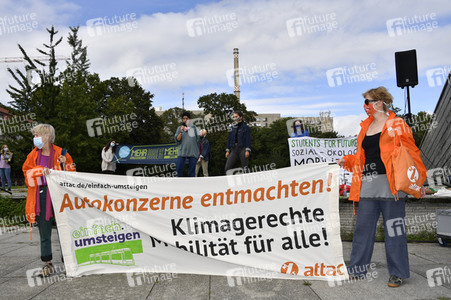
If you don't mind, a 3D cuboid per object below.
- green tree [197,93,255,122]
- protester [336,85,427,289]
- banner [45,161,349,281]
[{"bbox_3d":[0.109,-0.930,38.269,6.800,11.000,6.800,0,-6,0],"label":"green tree"},{"bbox_3d":[1.454,0.300,3.246,0.720,1.790,0.540,-5,-8,43],"label":"protester"},{"bbox_3d":[-0.315,0.648,3.263,2.760,1.060,0.200,0,-6,5],"label":"banner"}]

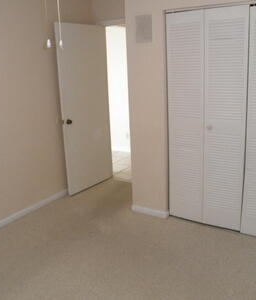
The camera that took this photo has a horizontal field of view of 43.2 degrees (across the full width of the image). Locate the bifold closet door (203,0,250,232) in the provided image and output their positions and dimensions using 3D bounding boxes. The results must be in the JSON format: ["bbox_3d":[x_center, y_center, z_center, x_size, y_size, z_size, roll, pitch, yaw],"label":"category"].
[{"bbox_3d":[0.872,-0.219,2.929,0.373,2.000,0.033,6,16,31],"label":"bifold closet door"}]

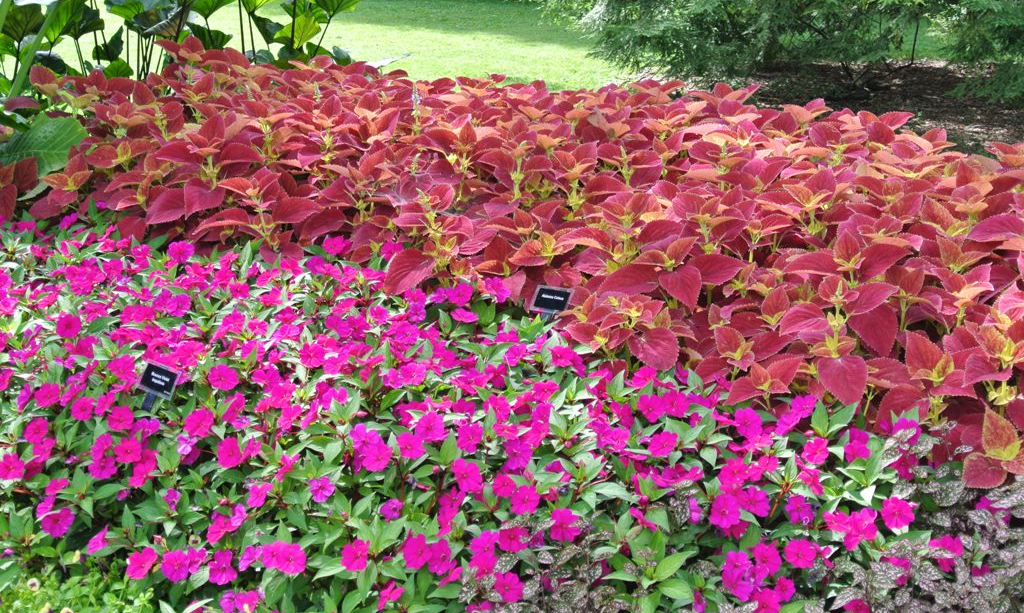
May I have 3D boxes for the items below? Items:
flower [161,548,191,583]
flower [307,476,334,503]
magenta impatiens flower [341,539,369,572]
[{"bbox_3d":[-0.605,0.466,3.120,0.056,0.060,0.020,2,-28,6],"label":"flower"},{"bbox_3d":[-0.340,0.328,3.100,0.049,0.050,0.018,-3,-14,-9],"label":"flower"},{"bbox_3d":[-0.263,0.414,2.900,0.052,0.054,0.020,5,-13,15],"label":"magenta impatiens flower"}]

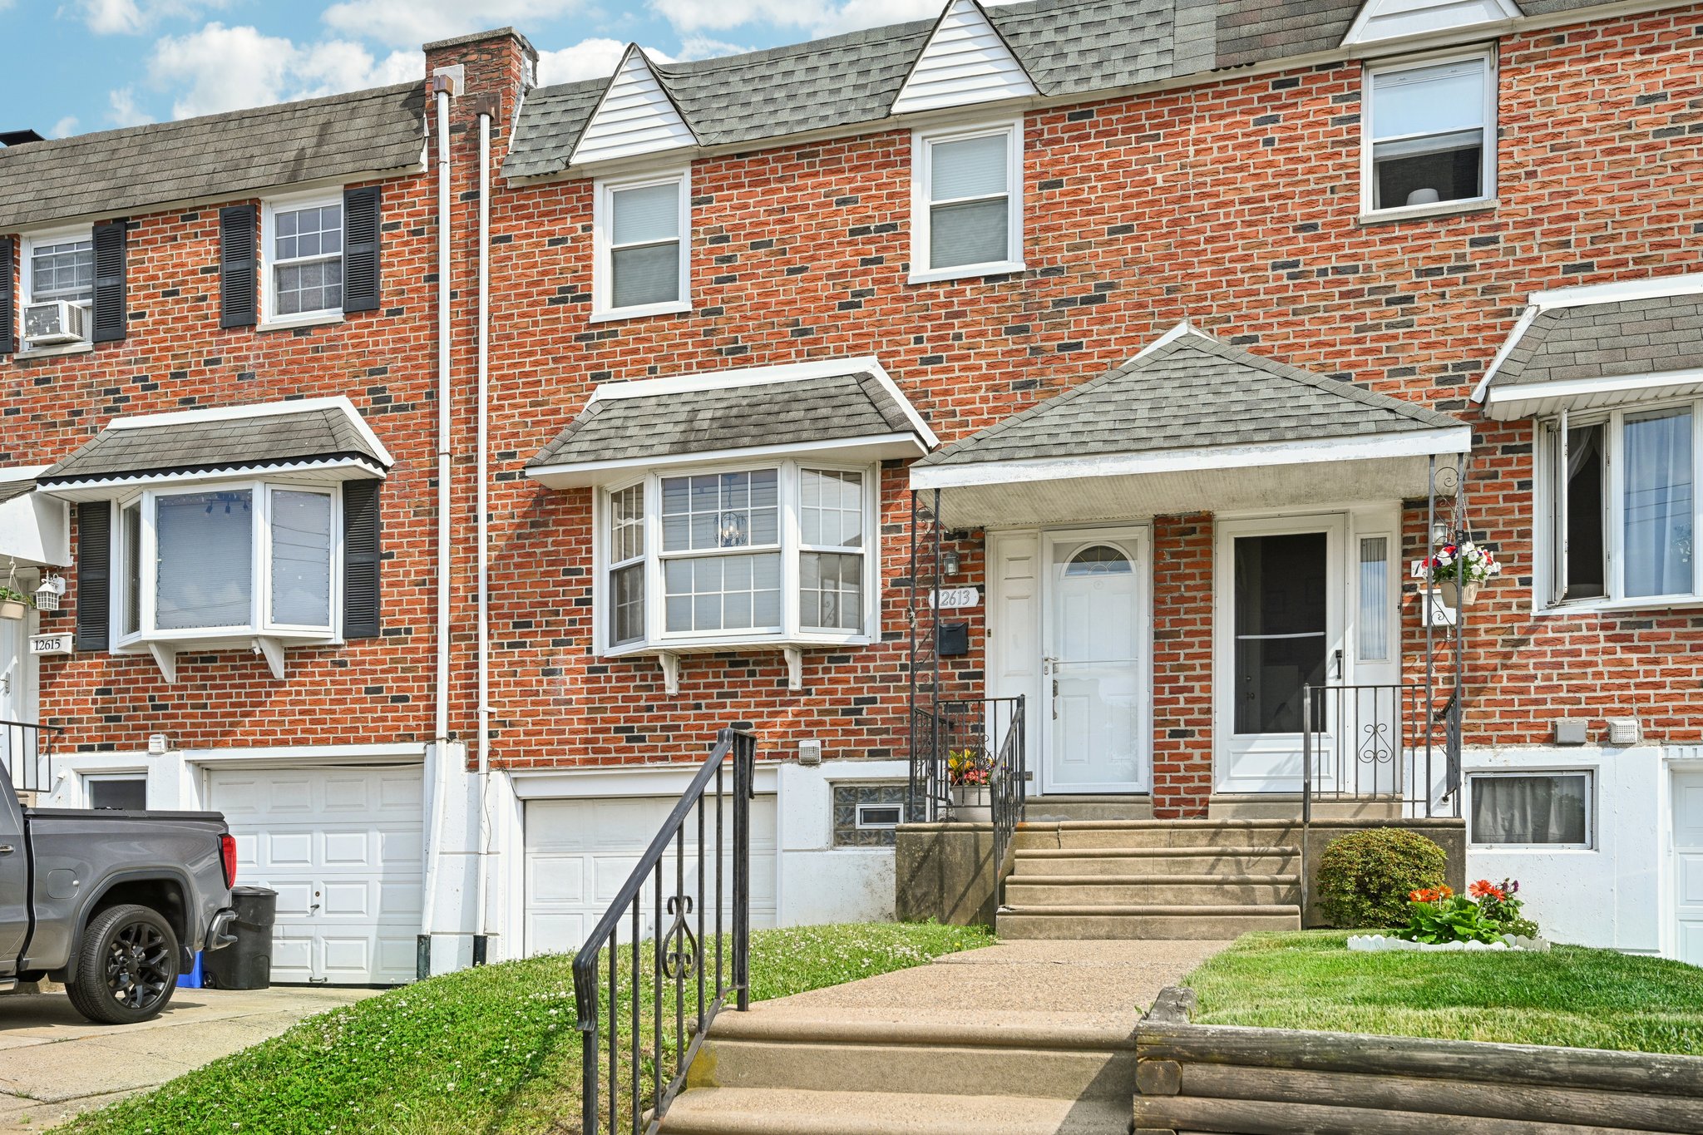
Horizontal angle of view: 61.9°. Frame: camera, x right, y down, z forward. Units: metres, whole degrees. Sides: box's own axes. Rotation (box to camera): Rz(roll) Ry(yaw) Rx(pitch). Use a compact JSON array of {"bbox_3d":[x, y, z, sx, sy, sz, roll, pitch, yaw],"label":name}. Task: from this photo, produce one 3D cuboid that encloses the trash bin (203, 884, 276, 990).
[{"bbox_3d":[-5.410,3.291,12.600,0.600,0.900,0.560,-1,-4,23],"label":"trash bin"}]

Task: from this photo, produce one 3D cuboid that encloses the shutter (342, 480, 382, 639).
[{"bbox_3d":[-4.436,-0.077,12.828,0.387,1.422,0.045,-2,-3,17],"label":"shutter"}]

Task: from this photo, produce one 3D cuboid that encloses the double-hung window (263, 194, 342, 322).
[{"bbox_3d":[-4.937,-2.766,12.766,0.915,1.150,0.130,-1,-4,16],"label":"double-hung window"}]

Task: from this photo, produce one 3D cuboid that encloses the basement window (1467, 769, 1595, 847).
[{"bbox_3d":[4.806,1.727,10.077,0.824,0.565,0.100,-2,-3,17],"label":"basement window"}]

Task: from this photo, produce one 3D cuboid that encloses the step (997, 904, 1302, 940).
[{"bbox_3d":[1.819,2.159,8.640,1.790,0.210,0.310,-1,-4,15],"label":"step"}]

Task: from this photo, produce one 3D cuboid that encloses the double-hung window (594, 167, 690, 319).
[{"bbox_3d":[-1.804,-2.759,12.162,0.942,1.232,0.100,-2,-3,17],"label":"double-hung window"}]

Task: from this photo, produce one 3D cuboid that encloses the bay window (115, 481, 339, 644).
[{"bbox_3d":[-5.796,-0.012,12.850,2.420,1.420,0.360,-1,-4,15],"label":"bay window"}]

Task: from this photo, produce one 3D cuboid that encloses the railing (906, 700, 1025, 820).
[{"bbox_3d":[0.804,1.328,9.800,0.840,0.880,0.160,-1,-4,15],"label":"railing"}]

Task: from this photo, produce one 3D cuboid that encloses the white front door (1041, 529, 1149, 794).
[{"bbox_3d":[1.867,0.719,10.880,0.830,2.050,0.090,-1,-4,15],"label":"white front door"}]

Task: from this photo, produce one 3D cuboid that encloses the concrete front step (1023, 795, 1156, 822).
[{"bbox_3d":[1.712,1.854,10.834,1.227,0.205,0.300,-3,-10,16],"label":"concrete front step"}]

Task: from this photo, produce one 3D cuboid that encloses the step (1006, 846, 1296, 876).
[{"bbox_3d":[1.992,1.929,9.321,1.828,0.190,0.300,-3,-10,16],"label":"step"}]

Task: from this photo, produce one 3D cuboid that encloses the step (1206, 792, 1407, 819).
[{"bbox_3d":[3.315,1.760,10.368,1.340,0.205,0.300,-3,-10,16],"label":"step"}]

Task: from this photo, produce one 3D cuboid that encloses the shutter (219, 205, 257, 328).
[{"bbox_3d":[-5.590,-2.746,12.930,0.390,1.100,0.045,-1,-4,15],"label":"shutter"}]

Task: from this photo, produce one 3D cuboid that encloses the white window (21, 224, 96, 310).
[{"bbox_3d":[-7.432,-2.638,13.300,0.880,1.080,0.100,0,0,16],"label":"white window"}]

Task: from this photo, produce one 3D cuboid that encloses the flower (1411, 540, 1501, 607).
[{"bbox_3d":[3.943,0.043,9.200,0.520,0.420,0.450,-1,-4,15],"label":"flower"}]

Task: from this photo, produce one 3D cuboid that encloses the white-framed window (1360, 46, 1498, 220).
[{"bbox_3d":[4.205,-3.151,10.355,0.928,1.153,0.100,-2,-3,17],"label":"white-framed window"}]

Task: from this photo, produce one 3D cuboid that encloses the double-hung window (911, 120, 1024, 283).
[{"bbox_3d":[0.900,-2.847,11.038,0.900,1.190,0.120,-1,-4,16],"label":"double-hung window"}]

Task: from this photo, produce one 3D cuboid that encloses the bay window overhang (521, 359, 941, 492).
[{"bbox_3d":[-1.010,-1.243,11.565,3.454,0.831,0.470,-2,-3,17],"label":"bay window overhang"}]

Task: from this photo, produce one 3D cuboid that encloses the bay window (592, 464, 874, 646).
[{"bbox_3d":[-0.946,-0.070,11.398,2.300,1.420,0.420,-1,-4,16],"label":"bay window"}]

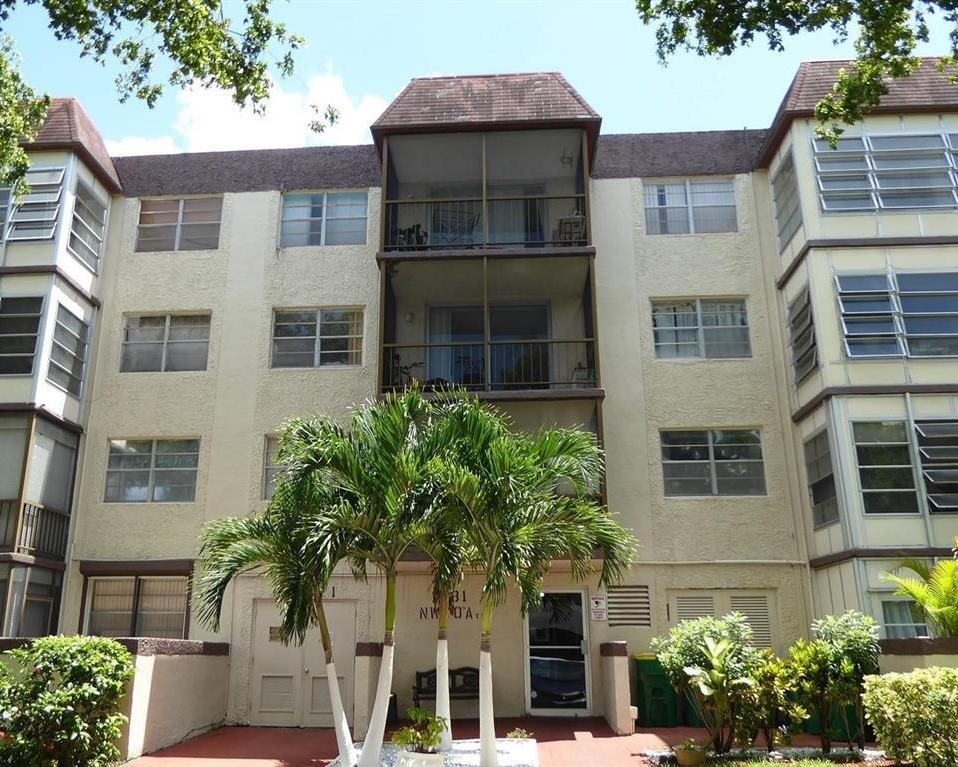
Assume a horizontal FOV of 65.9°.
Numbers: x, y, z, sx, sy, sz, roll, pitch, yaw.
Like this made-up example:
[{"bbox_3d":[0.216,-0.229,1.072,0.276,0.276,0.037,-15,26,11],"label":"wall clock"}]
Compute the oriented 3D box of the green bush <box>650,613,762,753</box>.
[{"bbox_3d":[2.916,3.826,9.534,1.423,1.666,1.300,-1,-18,3],"label":"green bush"}]

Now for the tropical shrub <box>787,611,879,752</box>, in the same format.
[{"bbox_3d":[4.550,3.798,9.499,1.154,1.684,1.150,-1,-18,3],"label":"tropical shrub"}]

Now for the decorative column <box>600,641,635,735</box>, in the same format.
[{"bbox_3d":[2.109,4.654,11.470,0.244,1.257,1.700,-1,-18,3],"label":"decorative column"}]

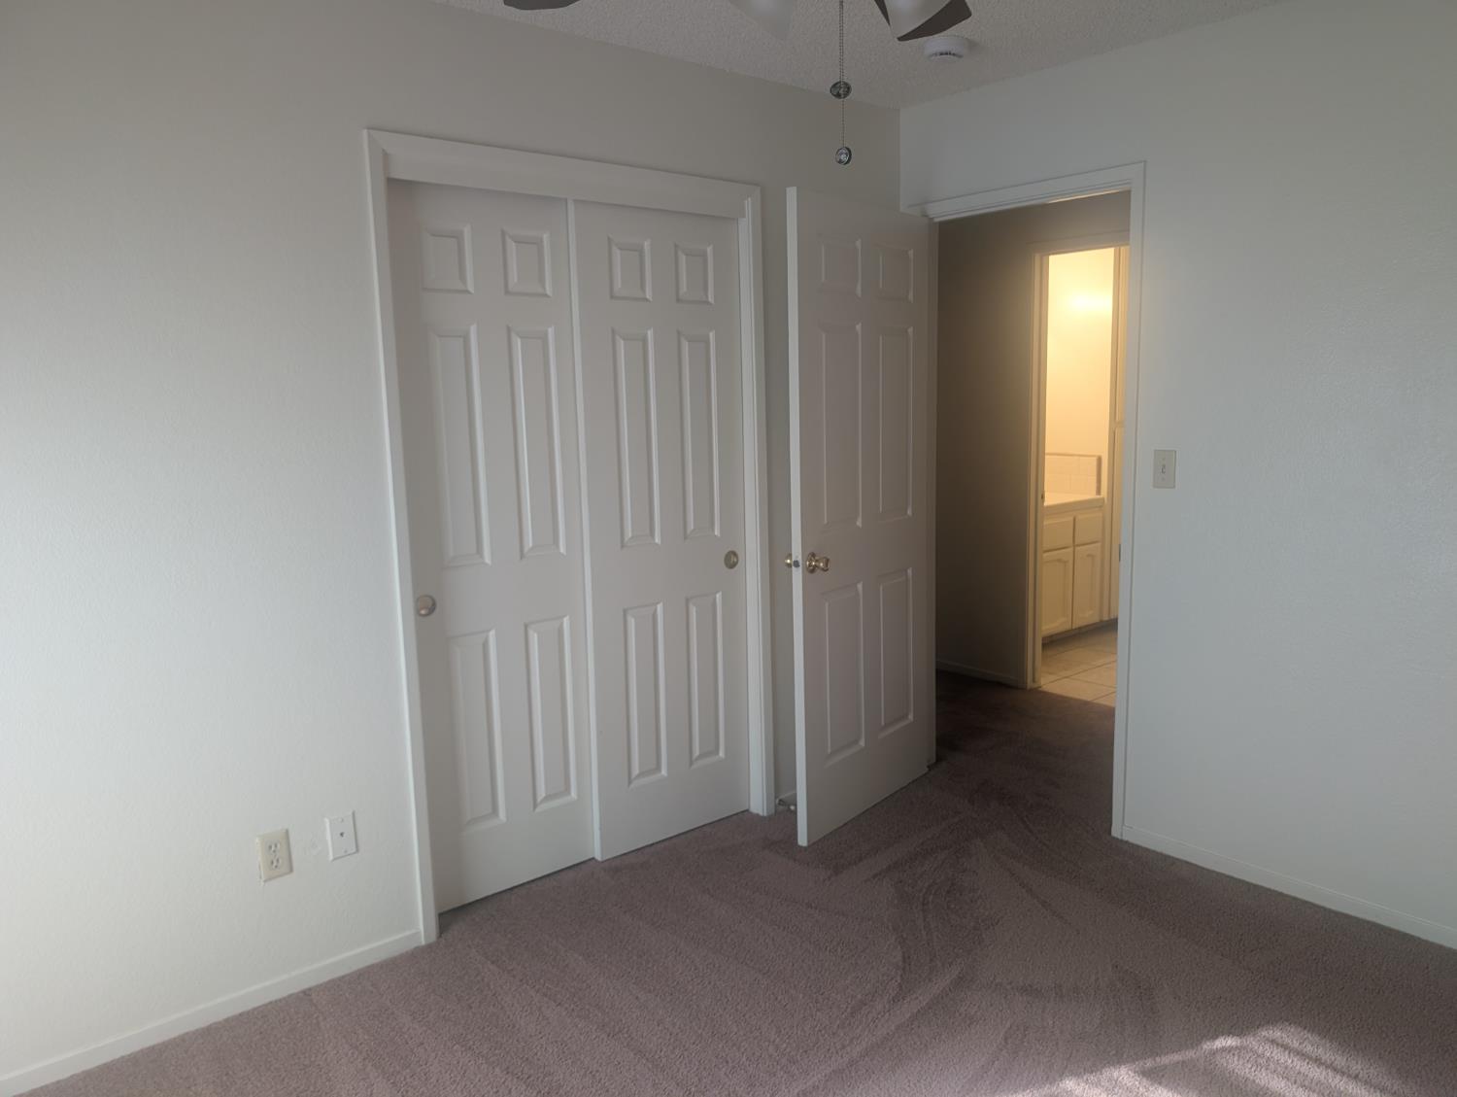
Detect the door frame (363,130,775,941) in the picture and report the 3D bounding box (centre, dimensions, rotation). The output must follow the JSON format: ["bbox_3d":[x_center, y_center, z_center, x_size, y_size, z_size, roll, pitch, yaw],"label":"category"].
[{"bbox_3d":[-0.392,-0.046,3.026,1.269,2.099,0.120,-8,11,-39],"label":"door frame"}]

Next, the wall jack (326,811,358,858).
[{"bbox_3d":[-0.977,0.730,2.564,0.070,0.115,0.008,-8,11,-39],"label":"wall jack"}]

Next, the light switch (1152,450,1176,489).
[{"bbox_3d":[1.300,-0.235,3.021,0.012,0.115,0.070,-8,11,-39],"label":"light switch"}]

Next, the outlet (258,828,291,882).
[{"bbox_3d":[-1.102,0.751,2.463,0.071,0.116,0.008,-8,11,-39],"label":"outlet"}]

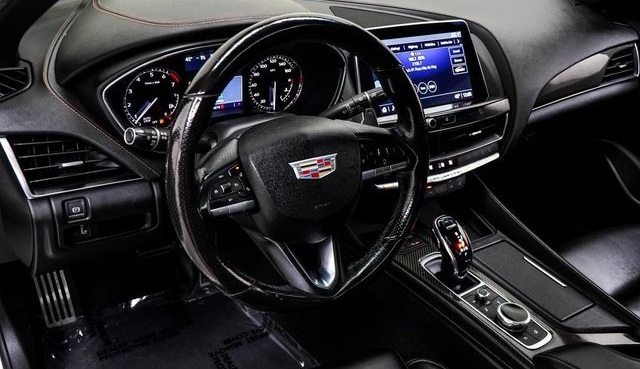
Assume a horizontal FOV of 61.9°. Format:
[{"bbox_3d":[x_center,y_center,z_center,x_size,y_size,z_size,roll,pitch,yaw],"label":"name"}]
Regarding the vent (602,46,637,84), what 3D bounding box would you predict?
[{"bbox_3d":[0.696,-0.278,1.233,0.125,0.070,0.040,-14,13,-30],"label":"vent"}]

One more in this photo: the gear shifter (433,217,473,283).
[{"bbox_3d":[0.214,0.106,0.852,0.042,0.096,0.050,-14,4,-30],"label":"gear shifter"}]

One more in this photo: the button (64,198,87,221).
[{"bbox_3d":[-0.293,0.029,0.643,0.023,0.025,0.012,-14,26,-30],"label":"button"}]

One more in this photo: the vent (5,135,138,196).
[{"bbox_3d":[-0.286,-0.030,0.639,0.145,0.072,0.040,-14,13,-30],"label":"vent"}]

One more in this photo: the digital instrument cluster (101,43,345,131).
[{"bbox_3d":[-0.131,-0.161,0.849,0.395,0.120,0.040,-14,11,-30],"label":"digital instrument cluster"}]

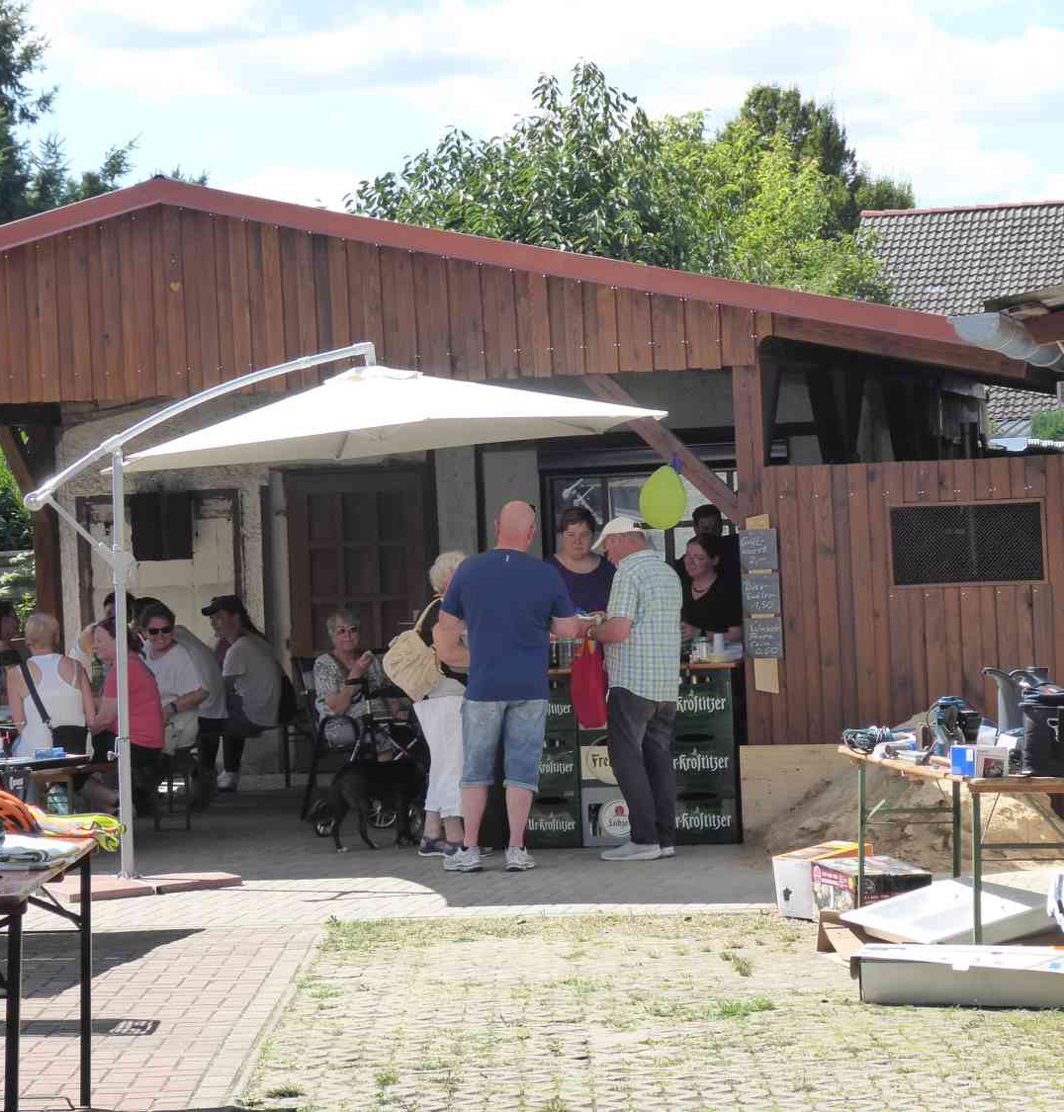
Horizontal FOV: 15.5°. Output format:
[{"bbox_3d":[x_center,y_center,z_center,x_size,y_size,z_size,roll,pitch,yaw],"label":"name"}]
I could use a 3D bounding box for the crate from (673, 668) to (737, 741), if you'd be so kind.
[{"bbox_3d":[0.793,0.686,19.150,0.400,0.290,0.300,-2,1,1],"label":"crate"}]

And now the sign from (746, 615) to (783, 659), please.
[{"bbox_3d":[1.150,0.402,19.300,0.183,0.208,0.020,-2,1,0],"label":"sign"}]

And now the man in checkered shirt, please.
[{"bbox_3d":[0.519,0.655,19.500,0.420,1.700,0.500,-1,1,32],"label":"man in checkered shirt"}]

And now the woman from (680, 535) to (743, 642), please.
[{"bbox_3d":[0.901,0.649,19.750,0.480,1.530,0.400,-2,1,12],"label":"woman"}]

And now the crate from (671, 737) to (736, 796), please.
[{"bbox_3d":[0.862,1.085,20.250,0.400,0.300,0.300,-1,1,0],"label":"crate"}]

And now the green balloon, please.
[{"bbox_3d":[0.646,-0.292,19.250,0.225,0.310,0.225,-2,1,0],"label":"green balloon"}]

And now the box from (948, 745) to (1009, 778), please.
[{"bbox_3d":[1.655,0.763,14.500,0.140,0.112,0.150,-2,1,-27],"label":"box"}]

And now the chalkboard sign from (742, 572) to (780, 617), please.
[{"bbox_3d":[1.180,0.192,20.050,0.200,0.215,0.015,-2,1,9],"label":"chalkboard sign"}]

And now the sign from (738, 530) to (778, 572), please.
[{"bbox_3d":[1.168,-0.032,20.050,0.200,0.215,0.015,-2,1,9],"label":"sign"}]

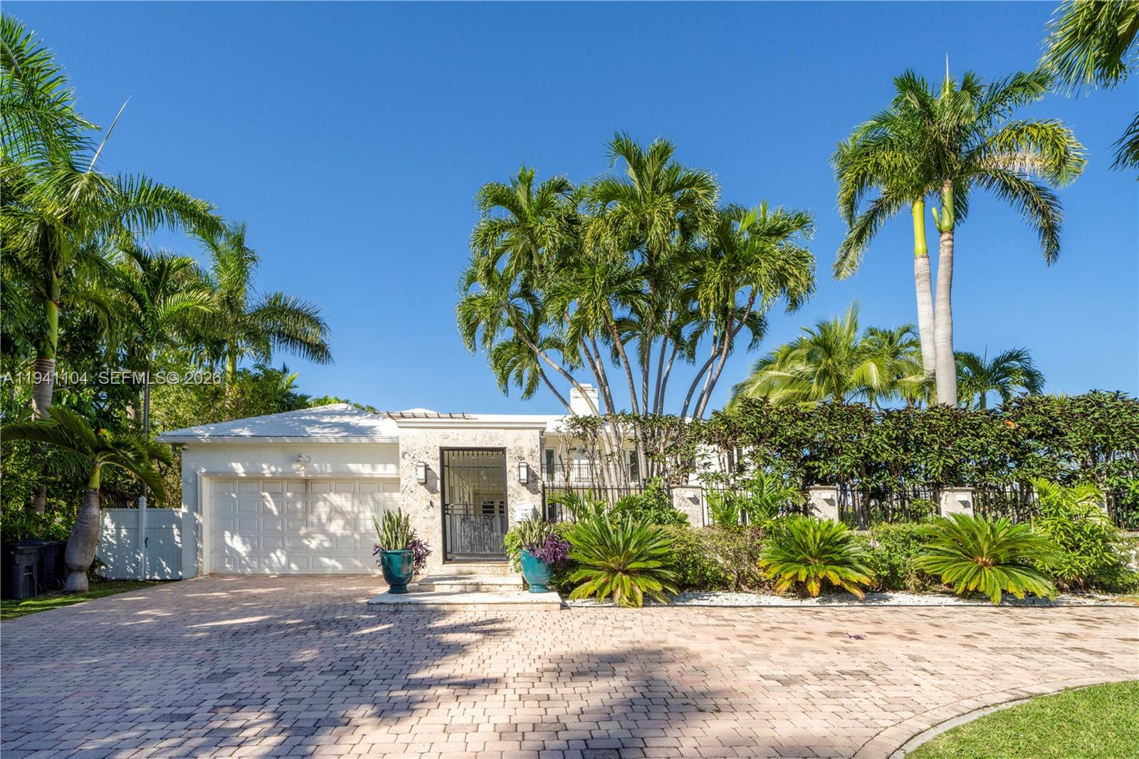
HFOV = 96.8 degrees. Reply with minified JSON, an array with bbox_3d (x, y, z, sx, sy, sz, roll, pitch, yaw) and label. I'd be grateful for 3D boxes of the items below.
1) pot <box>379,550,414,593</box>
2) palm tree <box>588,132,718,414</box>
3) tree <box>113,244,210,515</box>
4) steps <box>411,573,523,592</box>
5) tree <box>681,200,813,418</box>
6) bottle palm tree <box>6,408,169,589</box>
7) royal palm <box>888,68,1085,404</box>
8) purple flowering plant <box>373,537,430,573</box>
[{"bbox_3d":[-2.954,3.259,8.650,0.570,0.730,0.570,0,-8,0],"label":"pot"},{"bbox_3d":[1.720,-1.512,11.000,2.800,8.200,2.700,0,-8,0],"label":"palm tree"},{"bbox_3d":[-10.289,0.220,13.000,2.250,7.500,2.200,0,-8,0],"label":"tree"},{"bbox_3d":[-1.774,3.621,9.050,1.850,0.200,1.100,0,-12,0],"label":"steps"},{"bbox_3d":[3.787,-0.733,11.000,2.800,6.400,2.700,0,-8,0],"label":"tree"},{"bbox_3d":[-8.750,2.056,9.400,2.750,3.300,2.500,0,-8,0],"label":"bottle palm tree"},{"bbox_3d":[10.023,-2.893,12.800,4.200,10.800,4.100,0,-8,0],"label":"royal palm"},{"bbox_3d":[-2.874,2.985,8.650,1.000,0.600,0.720,0,-8,0],"label":"purple flowering plant"}]

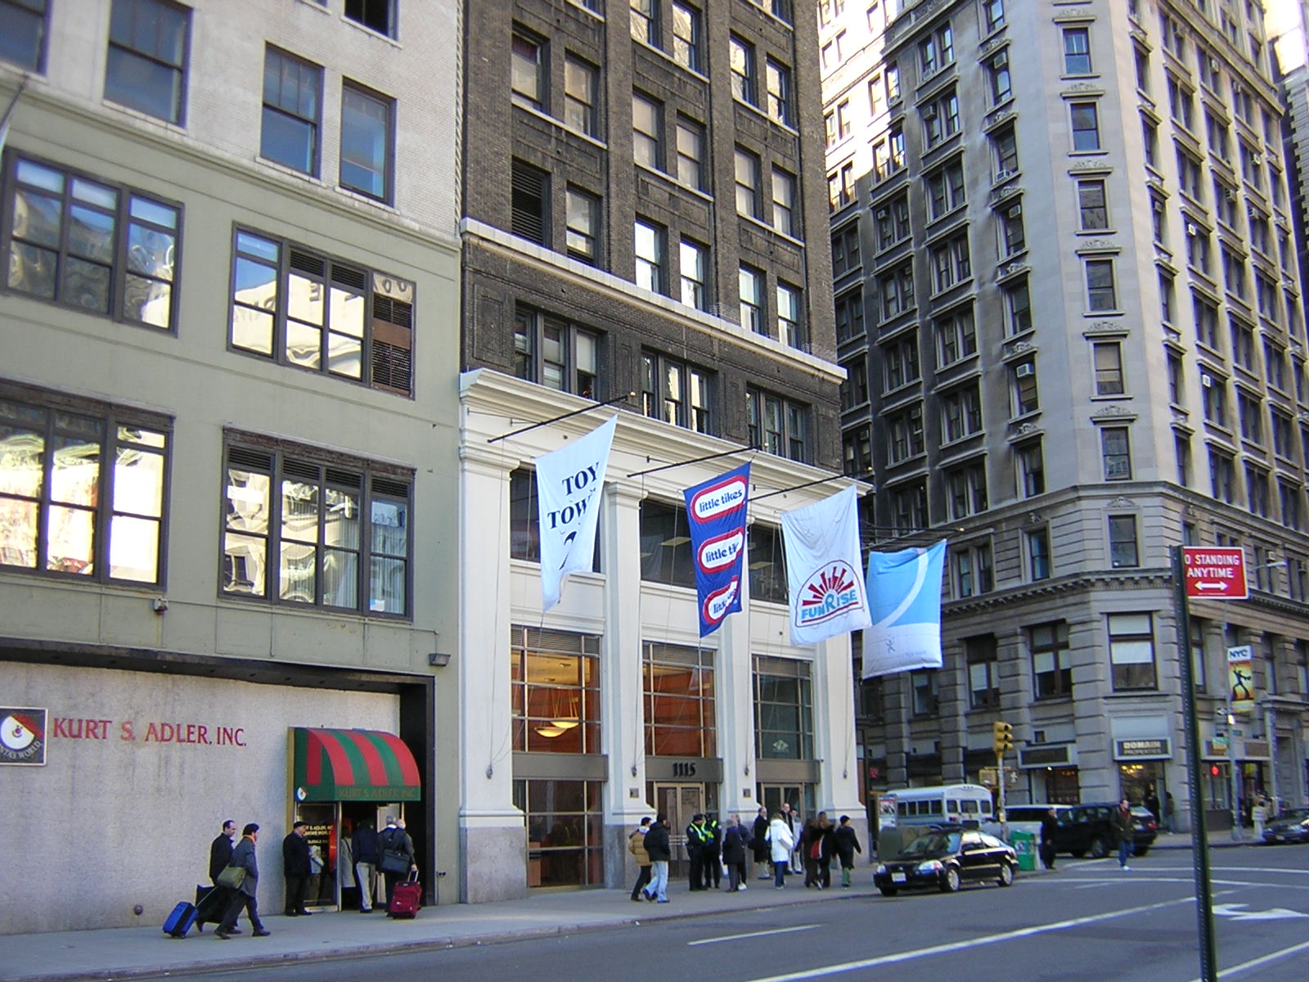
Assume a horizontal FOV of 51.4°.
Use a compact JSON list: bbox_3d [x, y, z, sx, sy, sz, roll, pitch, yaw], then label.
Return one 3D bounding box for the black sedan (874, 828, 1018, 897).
[{"bbox_3d":[6.930,8.620,31.900,1.700,1.380,4.450,-13,-18,39],"label":"black sedan"}]

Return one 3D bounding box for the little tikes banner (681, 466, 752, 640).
[{"bbox_3d":[1.556,1.536,34.015,2.200,4.100,0.400,-14,-18,41],"label":"little tikes banner"}]

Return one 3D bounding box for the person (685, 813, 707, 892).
[{"bbox_3d":[0.977,8.526,32.202,0.480,1.770,0.520,-12,-17,39],"label":"person"}]

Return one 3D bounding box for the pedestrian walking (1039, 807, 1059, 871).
[{"bbox_3d":[11.524,10.141,39.716,0.400,1.760,0.550,-8,-15,24],"label":"pedestrian walking"}]

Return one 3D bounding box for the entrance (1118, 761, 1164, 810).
[{"bbox_3d":[20.560,12.893,57.500,1.950,2.900,0.300,-3,-14,7],"label":"entrance"}]

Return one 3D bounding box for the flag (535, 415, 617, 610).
[{"bbox_3d":[-1.689,0.546,29.304,2.570,3.750,0.450,-13,-18,41],"label":"flag"}]

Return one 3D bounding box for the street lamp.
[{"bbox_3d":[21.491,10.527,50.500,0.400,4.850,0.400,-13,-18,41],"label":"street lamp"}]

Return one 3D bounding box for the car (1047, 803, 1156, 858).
[{"bbox_3d":[15.135,11.689,46.800,1.840,1.720,4.550,5,-15,-25],"label":"car"}]

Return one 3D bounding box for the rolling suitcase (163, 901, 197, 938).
[{"bbox_3d":[-7.633,6.892,21.898,0.340,0.530,0.220,-13,-56,40],"label":"rolling suitcase"}]

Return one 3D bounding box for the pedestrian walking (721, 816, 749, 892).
[{"bbox_3d":[1.814,8.388,31.492,0.520,1.680,0.450,5,-14,-24],"label":"pedestrian walking"}]

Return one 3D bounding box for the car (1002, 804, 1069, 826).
[{"bbox_3d":[13.426,12.151,48.500,1.880,1.800,4.700,6,-16,-28],"label":"car"}]

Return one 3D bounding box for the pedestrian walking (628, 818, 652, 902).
[{"bbox_3d":[-0.290,7.787,28.896,0.480,1.720,0.480,-13,-18,41],"label":"pedestrian walking"}]

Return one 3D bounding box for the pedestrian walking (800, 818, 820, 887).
[{"bbox_3d":[3.713,8.594,32.452,0.500,1.630,0.420,-9,-16,29],"label":"pedestrian walking"}]

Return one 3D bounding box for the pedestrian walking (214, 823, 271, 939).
[{"bbox_3d":[-6.582,6.239,21.900,0.550,1.750,0.750,-13,-18,41],"label":"pedestrian walking"}]

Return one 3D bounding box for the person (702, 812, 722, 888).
[{"bbox_3d":[1.389,8.754,33.108,0.420,1.760,0.550,10,-18,-39],"label":"person"}]

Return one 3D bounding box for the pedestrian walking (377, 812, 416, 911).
[{"bbox_3d":[-4.887,7.070,25.772,0.680,1.790,0.500,5,-15,-24],"label":"pedestrian walking"}]

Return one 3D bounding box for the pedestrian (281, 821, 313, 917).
[{"bbox_3d":[-7.039,7.467,26.935,0.380,1.770,0.520,0,-14,-5],"label":"pedestrian"}]

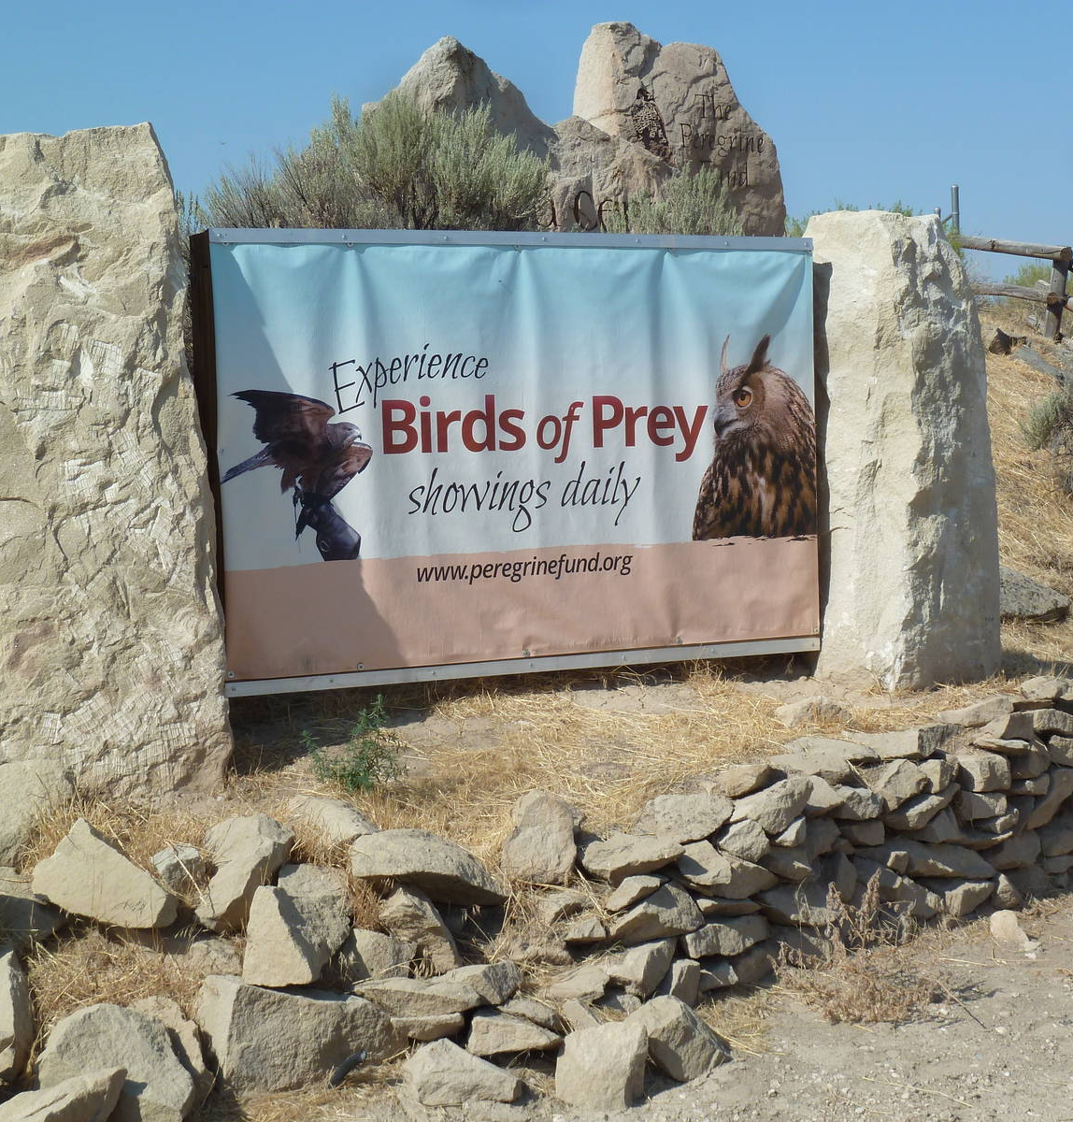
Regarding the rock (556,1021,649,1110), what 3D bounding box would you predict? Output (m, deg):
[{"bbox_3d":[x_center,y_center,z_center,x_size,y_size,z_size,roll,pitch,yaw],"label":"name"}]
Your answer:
[{"bbox_3d":[0.151,1.156,5.450,0.190,0.180,0.160,0,4,12],"label":"rock"}]

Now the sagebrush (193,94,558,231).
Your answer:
[{"bbox_3d":[-0.899,-2.037,13.300,1.950,1.150,1.500,-1,4,0],"label":"sagebrush"}]

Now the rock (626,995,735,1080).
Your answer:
[{"bbox_3d":[0.339,1.126,5.620,0.220,0.170,0.180,-3,4,-20],"label":"rock"}]

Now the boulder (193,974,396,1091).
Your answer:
[{"bbox_3d":[-0.571,1.124,5.650,0.440,0.225,0.250,-3,4,-25],"label":"boulder"}]

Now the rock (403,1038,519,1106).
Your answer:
[{"bbox_3d":[-0.168,1.172,5.450,0.265,0.130,0.180,-2,4,-10],"label":"rock"}]

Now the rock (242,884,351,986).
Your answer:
[{"bbox_3d":[-0.616,0.958,6.080,0.260,0.235,0.220,-2,4,-6],"label":"rock"}]

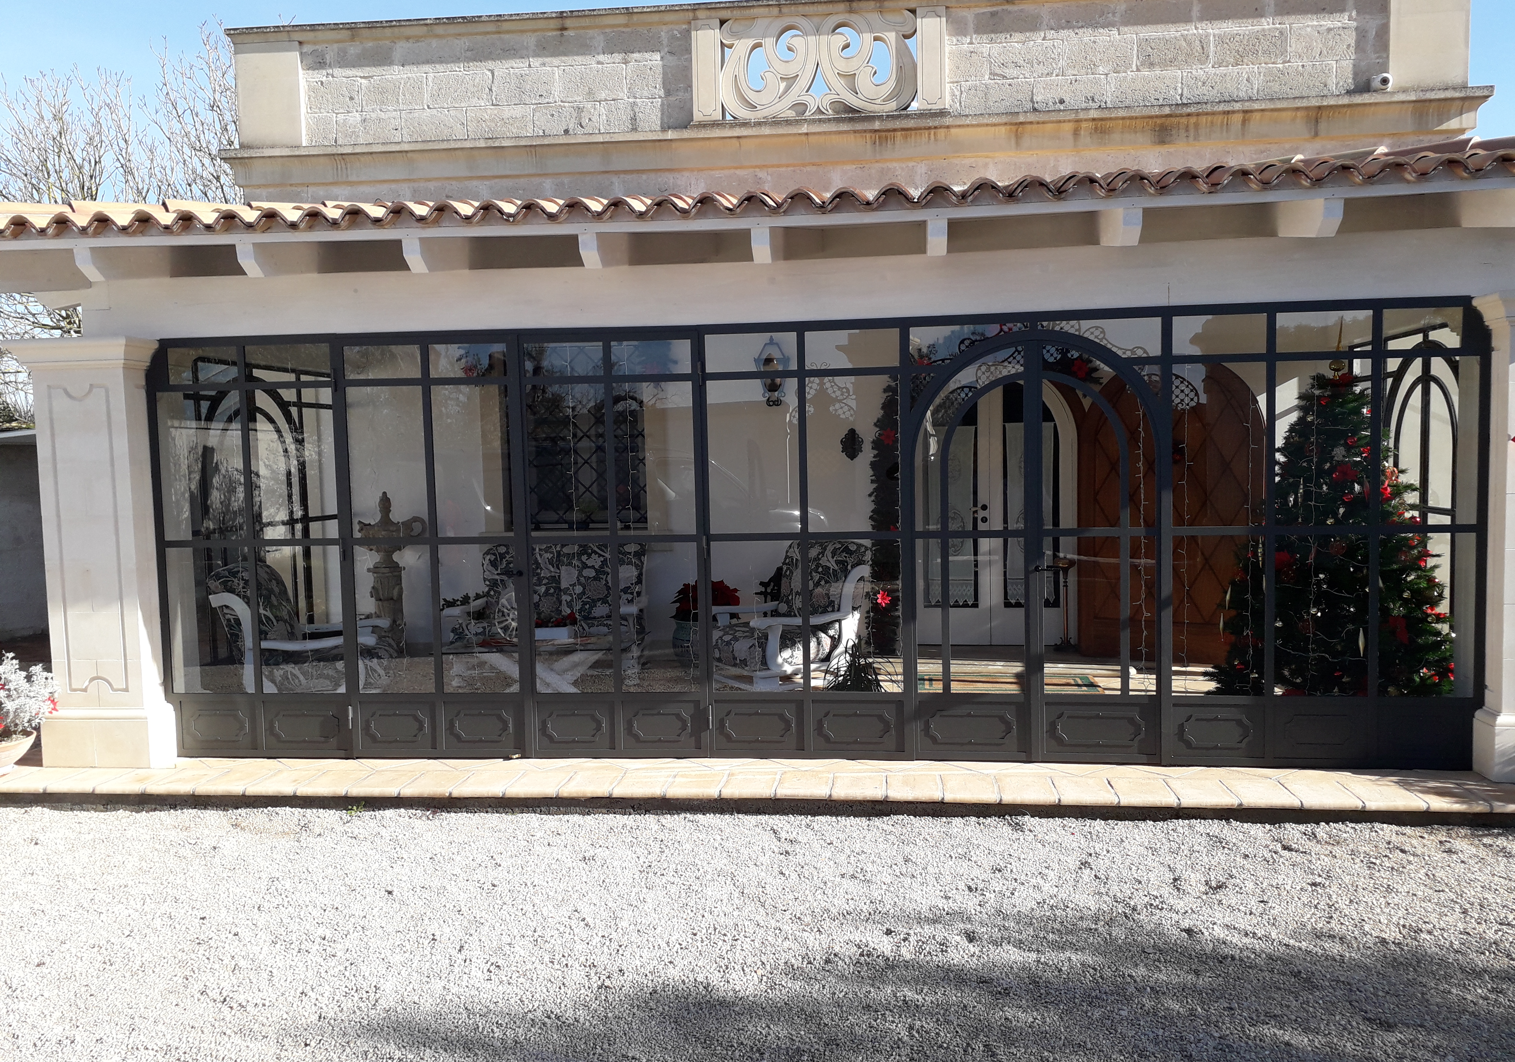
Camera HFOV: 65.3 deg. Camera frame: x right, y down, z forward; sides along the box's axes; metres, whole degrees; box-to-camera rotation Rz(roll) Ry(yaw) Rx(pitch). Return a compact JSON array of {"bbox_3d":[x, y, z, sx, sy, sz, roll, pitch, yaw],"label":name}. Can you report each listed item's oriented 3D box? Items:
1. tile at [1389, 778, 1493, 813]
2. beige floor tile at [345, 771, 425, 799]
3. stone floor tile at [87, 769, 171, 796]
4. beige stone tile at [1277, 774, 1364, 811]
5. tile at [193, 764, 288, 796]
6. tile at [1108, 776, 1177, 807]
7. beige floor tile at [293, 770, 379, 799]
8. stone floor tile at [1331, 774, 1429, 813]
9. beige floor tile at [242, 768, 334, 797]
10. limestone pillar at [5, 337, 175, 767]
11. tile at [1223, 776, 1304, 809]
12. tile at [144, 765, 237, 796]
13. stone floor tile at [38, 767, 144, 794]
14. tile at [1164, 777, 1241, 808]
[{"bbox_3d":[3.073,1.199,5.295,0.250,0.030,0.344,-1,4,6],"label":"tile"},{"bbox_3d":[-1.842,1.258,5.864,0.243,0.032,0.333,-1,4,6],"label":"beige floor tile"},{"bbox_3d":[-3.131,1.274,5.997,0.243,0.032,0.333,-1,4,6],"label":"stone floor tile"},{"bbox_3d":[2.531,1.189,5.317,0.246,0.032,0.326,-1,4,7],"label":"beige stone tile"},{"bbox_3d":[-2.619,1.268,5.945,0.243,0.032,0.333,-1,4,6],"label":"tile"},{"bbox_3d":[1.774,1.210,5.459,0.243,0.032,0.333,-1,4,6],"label":"tile"},{"bbox_3d":[-2.080,1.248,5.847,0.246,0.032,0.326,-1,4,7],"label":"beige floor tile"},{"bbox_3d":[2.790,1.187,5.284,0.246,0.032,0.326,-1,4,7],"label":"stone floor tile"},{"bbox_3d":[-2.357,1.264,5.918,0.243,0.032,0.333,-1,4,6],"label":"beige floor tile"},{"bbox_3d":[-3.475,0.109,6.443,0.645,2.230,0.645,-1,4,6],"label":"limestone pillar"},{"bbox_3d":[2.272,1.191,5.350,0.246,0.032,0.326,-1,4,7],"label":"tile"},{"bbox_3d":[-2.875,1.270,5.971,0.243,0.032,0.333,-1,4,6],"label":"tile"},{"bbox_3d":[-3.398,1.284,6.029,0.250,0.030,0.344,-1,4,6],"label":"stone floor tile"},{"bbox_3d":[2.031,1.205,5.413,0.250,0.030,0.344,-1,4,6],"label":"tile"}]

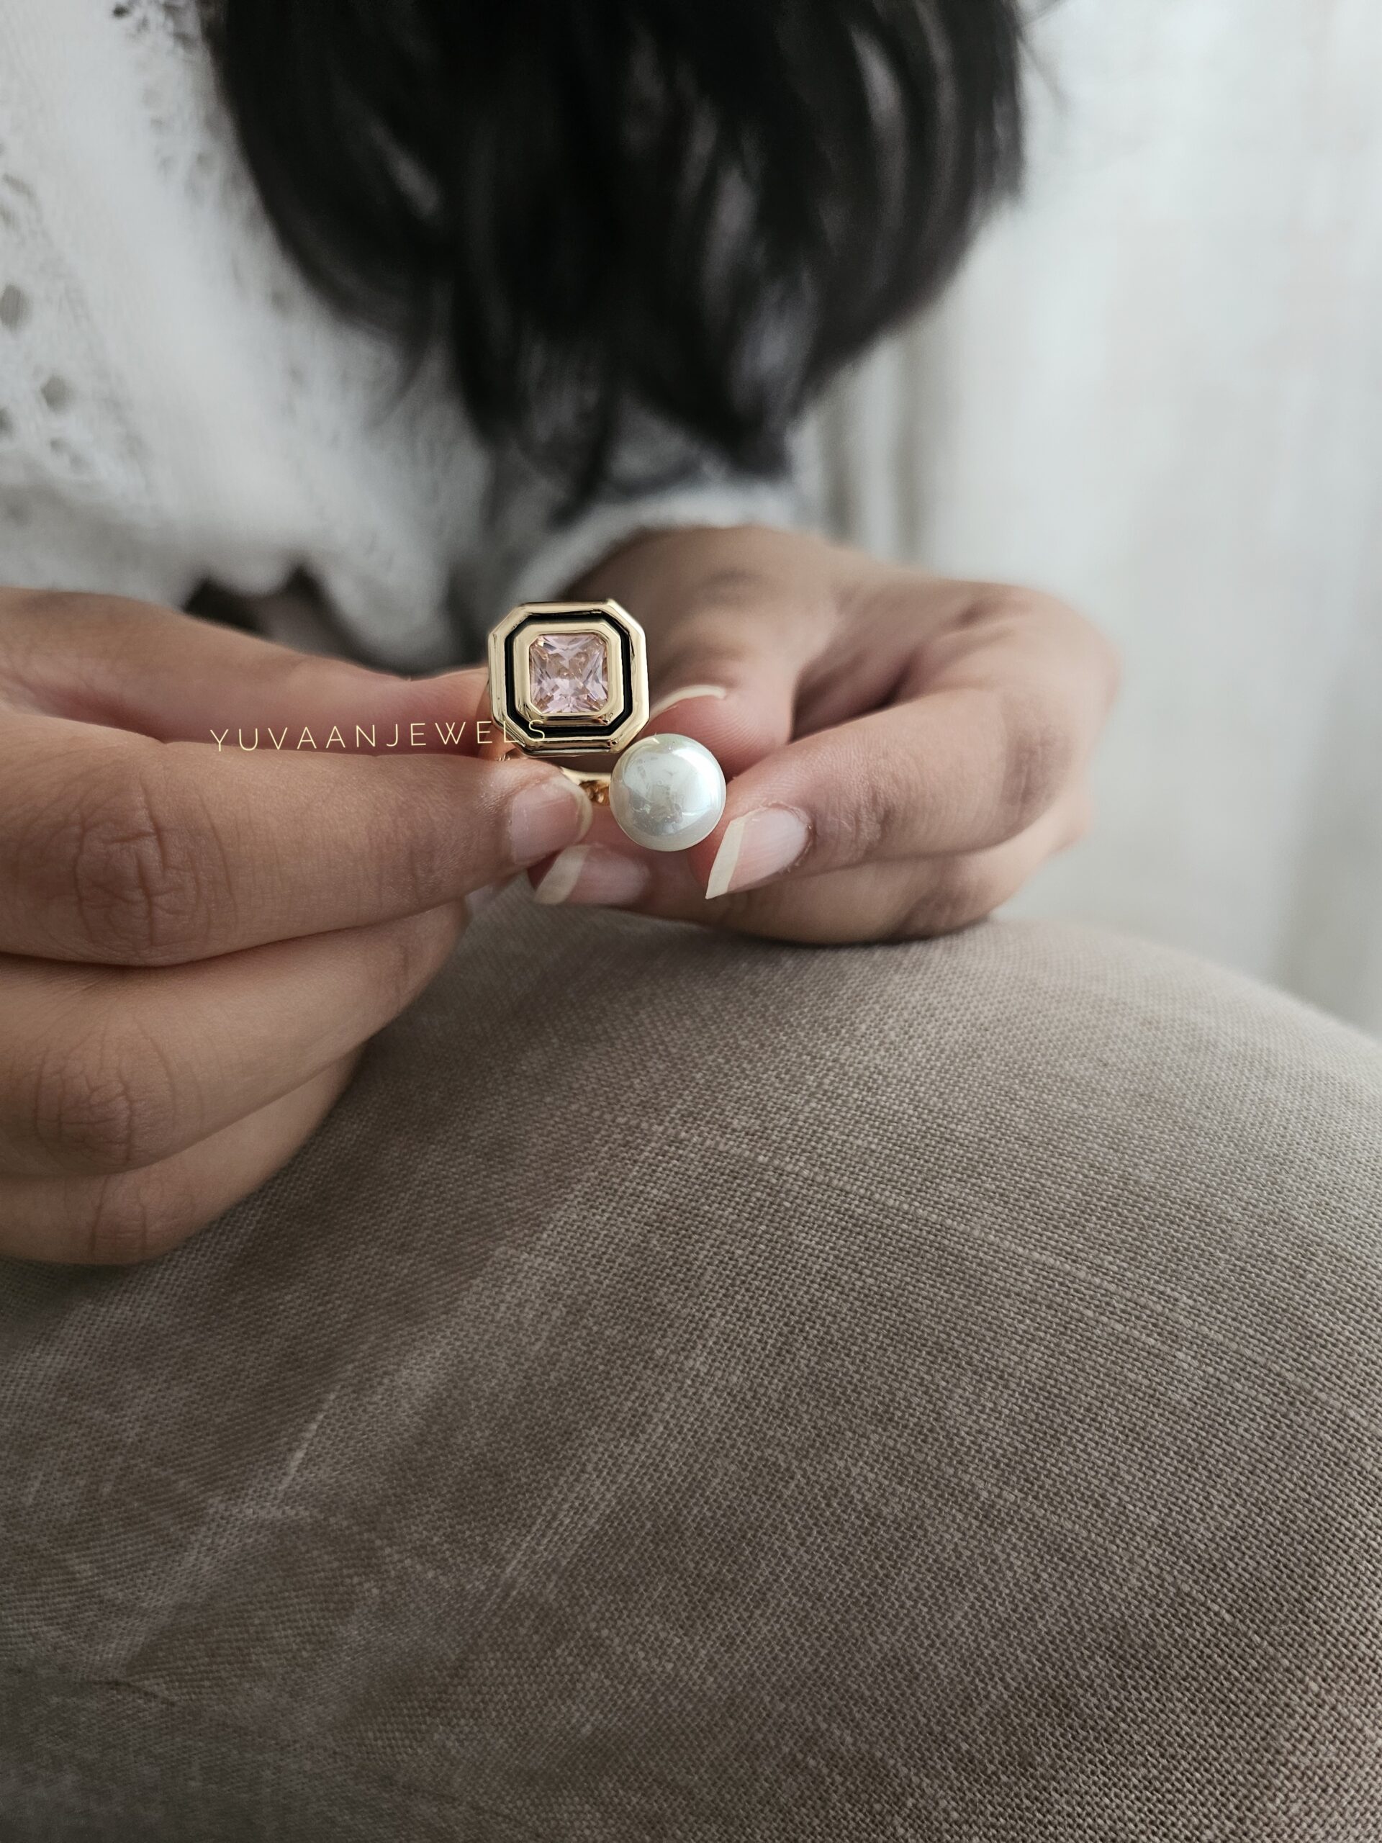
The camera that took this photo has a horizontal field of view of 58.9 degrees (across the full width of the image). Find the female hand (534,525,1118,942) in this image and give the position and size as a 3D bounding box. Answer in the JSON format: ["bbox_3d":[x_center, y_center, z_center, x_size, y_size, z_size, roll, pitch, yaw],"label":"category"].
[{"bbox_3d":[0.020,-0.033,0.178,0.076,0.050,0.108,0,24,0],"label":"female hand"}]

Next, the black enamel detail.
[{"bbox_3d":[-0.013,-0.025,0.126,0.013,0.013,0.002,-3,-3,-7],"label":"black enamel detail"}]

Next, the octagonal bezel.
[{"bbox_3d":[-0.013,-0.025,0.128,0.016,0.016,0.005,-3,-3,-7],"label":"octagonal bezel"}]

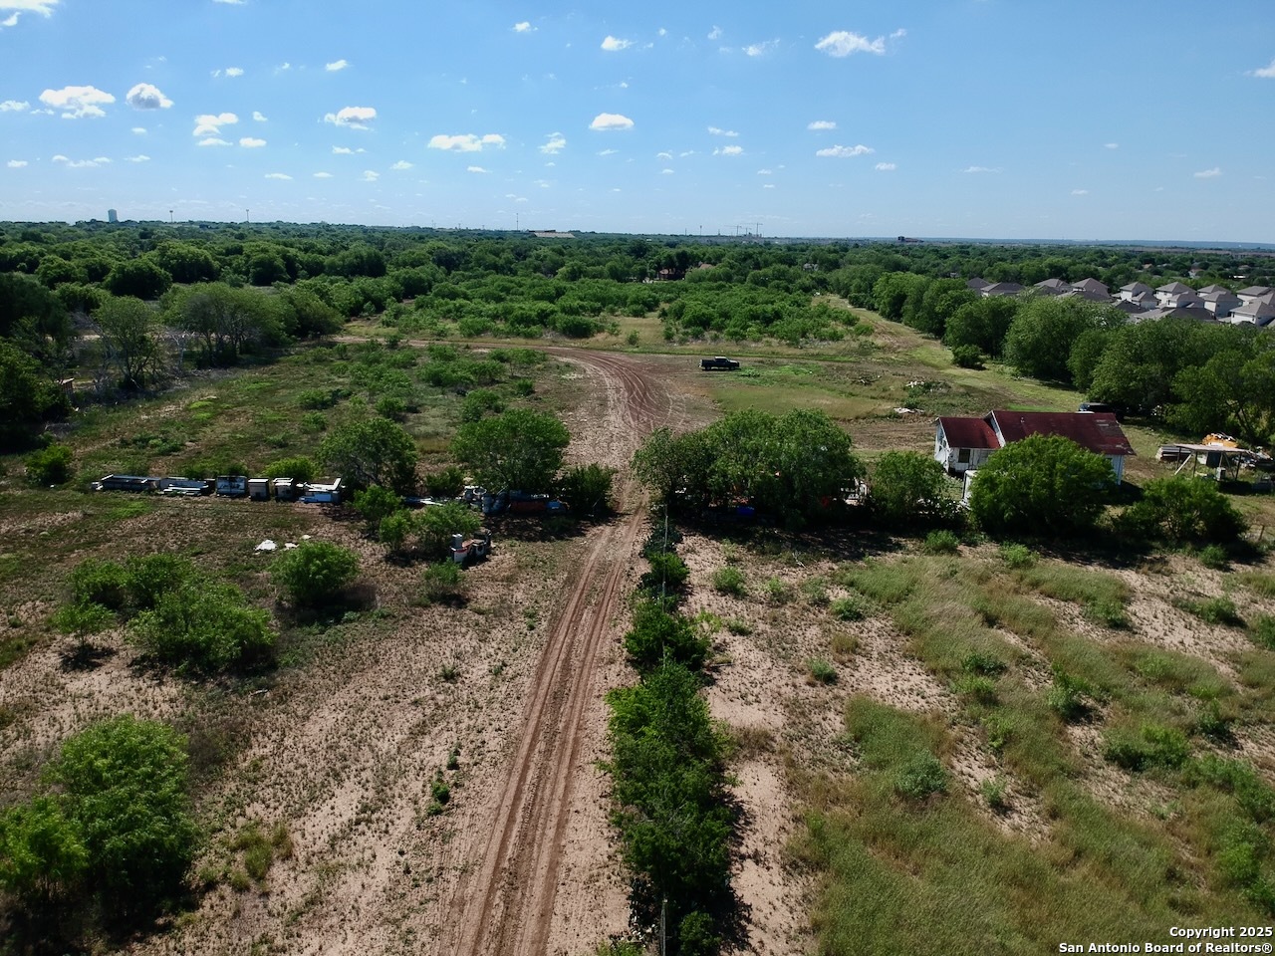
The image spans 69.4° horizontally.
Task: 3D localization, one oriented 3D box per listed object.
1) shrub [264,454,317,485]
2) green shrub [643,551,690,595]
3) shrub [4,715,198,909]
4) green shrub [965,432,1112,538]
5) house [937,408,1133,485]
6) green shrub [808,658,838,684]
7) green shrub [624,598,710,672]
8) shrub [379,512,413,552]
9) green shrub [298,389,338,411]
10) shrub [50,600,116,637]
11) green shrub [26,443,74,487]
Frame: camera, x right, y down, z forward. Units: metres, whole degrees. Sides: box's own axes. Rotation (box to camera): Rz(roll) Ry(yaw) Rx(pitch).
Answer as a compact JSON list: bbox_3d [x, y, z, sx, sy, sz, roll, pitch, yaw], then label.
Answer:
[{"bbox_3d":[-25.905,-0.483,68.790,3.770,2.296,3.393,-5,16,-21],"label":"shrub"},{"bbox_3d":[1.618,4.987,49.039,2.330,2.170,2.220,1,15,2],"label":"green shrub"},{"bbox_3d":[-15.431,9.476,26.770,4.842,5.009,4.600,-9,18,-33],"label":"shrub"},{"bbox_3d":[26.100,0.386,59.499,8.440,6.430,7.600,8,16,24],"label":"green shrub"},{"bbox_3d":[31.866,-3.129,76.209,13.700,4.800,10.000,2,15,5],"label":"house"},{"bbox_3d":[8.100,8.412,40.282,1.242,0.897,1.242,4,15,12],"label":"green shrub"},{"bbox_3d":[1.335,6.971,41.360,3.799,2.902,3.609,2,15,2],"label":"green shrub"},{"bbox_3d":[-14.490,3.252,55.277,1.968,2.406,1.968,-3,15,-15],"label":"shrub"},{"bbox_3d":[-35.793,-8.856,102.685,4.110,2.125,3.699,-4,16,-19],"label":"green shrub"},{"bbox_3d":[-26.244,6.963,43.514,2.589,2.314,2.330,-9,18,-32],"label":"shrub"},{"bbox_3d":[-45.732,-1.130,71.481,3.132,2.939,2.819,-9,18,-32],"label":"green shrub"}]

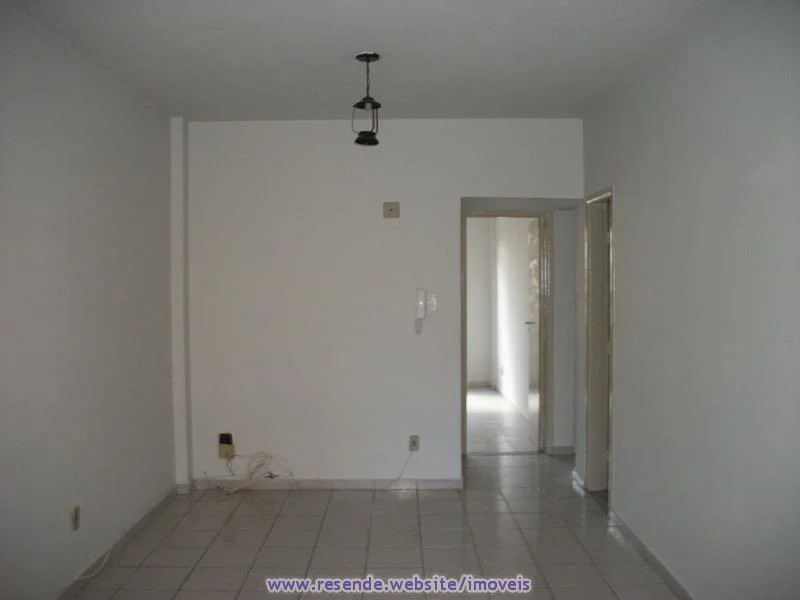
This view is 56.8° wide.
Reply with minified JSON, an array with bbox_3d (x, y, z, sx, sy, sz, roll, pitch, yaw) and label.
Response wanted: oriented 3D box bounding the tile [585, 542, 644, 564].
[{"bbox_3d":[1.204,1.428,4.127,0.302,0.010,0.298,0,1,0],"label":"tile"}]

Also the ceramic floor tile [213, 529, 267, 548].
[{"bbox_3d":[-0.947,1.425,4.394,0.305,0.008,0.298,0,2,0],"label":"ceramic floor tile"}]

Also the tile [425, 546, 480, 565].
[{"bbox_3d":[0.281,1.444,4.167,0.307,0.010,0.285,0,2,0],"label":"tile"}]

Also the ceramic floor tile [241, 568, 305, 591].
[{"bbox_3d":[-0.639,1.441,3.813,0.305,0.008,0.298,0,2,0],"label":"ceramic floor tile"}]

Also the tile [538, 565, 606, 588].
[{"bbox_3d":[0.897,1.437,3.829,0.302,0.010,0.298,0,1,0],"label":"tile"}]

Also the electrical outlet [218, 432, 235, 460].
[{"bbox_3d":[-1.261,1.065,5.361,0.114,0.200,0.030,0,2,0],"label":"electrical outlet"}]

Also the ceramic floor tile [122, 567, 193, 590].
[{"bbox_3d":[-1.238,1.431,3.760,0.300,0.010,0.300,-1,1,0],"label":"ceramic floor tile"}]

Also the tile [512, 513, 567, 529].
[{"bbox_3d":[0.895,1.417,4.721,0.302,0.010,0.298,0,1,0],"label":"tile"}]

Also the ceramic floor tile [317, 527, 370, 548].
[{"bbox_3d":[-0.336,1.431,4.422,0.302,0.010,0.298,0,1,0],"label":"ceramic floor tile"}]

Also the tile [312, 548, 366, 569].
[{"bbox_3d":[-0.336,1.438,4.125,0.302,0.010,0.298,0,1,0],"label":"tile"}]

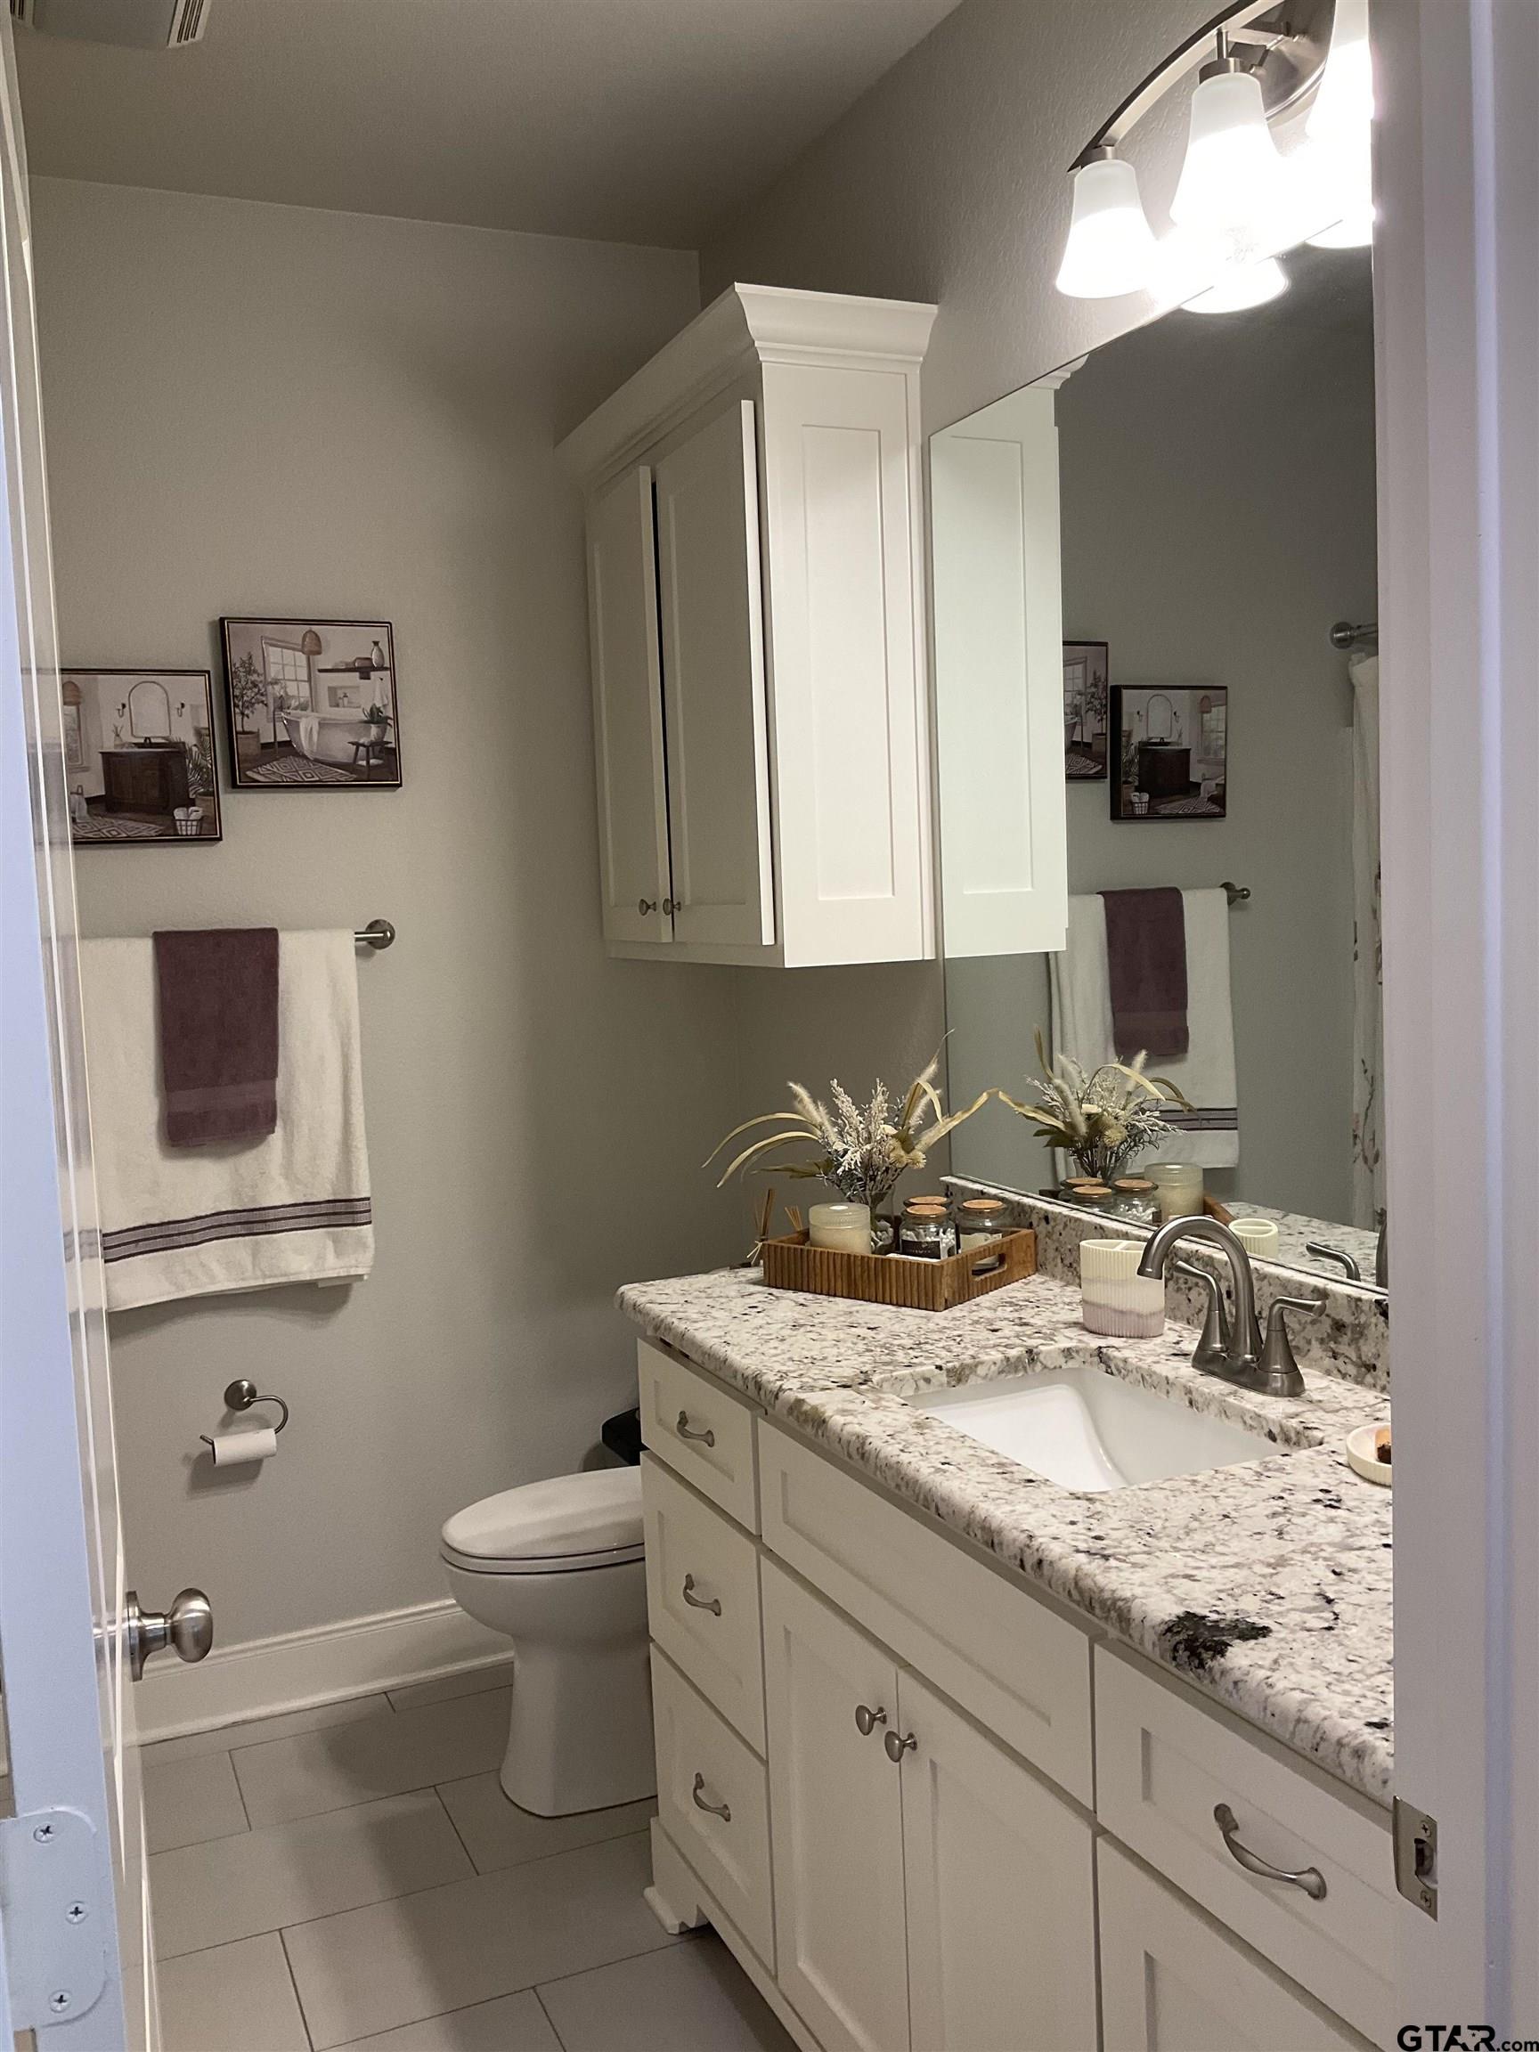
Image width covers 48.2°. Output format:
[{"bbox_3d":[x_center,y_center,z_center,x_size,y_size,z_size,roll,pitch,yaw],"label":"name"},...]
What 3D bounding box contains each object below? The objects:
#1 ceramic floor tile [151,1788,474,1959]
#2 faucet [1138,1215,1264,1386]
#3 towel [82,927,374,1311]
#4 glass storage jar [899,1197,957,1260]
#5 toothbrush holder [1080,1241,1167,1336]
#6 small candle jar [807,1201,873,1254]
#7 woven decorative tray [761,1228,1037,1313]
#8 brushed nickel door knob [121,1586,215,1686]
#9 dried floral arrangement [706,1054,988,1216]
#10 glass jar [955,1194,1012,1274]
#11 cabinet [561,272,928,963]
[{"bbox_3d":[-0.784,1.335,2.683,0.600,0.010,0.303,-4,5,-24],"label":"ceramic floor tile"},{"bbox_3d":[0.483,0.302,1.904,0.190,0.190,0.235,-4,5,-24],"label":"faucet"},{"bbox_3d":[-0.971,0.157,3.084,0.495,0.660,0.070,-4,5,-24],"label":"towel"},{"bbox_3d":[0.225,0.309,2.431,0.078,0.101,0.078,-2,4,0],"label":"glass storage jar"},{"bbox_3d":[0.440,0.327,2.138,0.107,0.107,0.060,0,5,29],"label":"toothbrush holder"},{"bbox_3d":[0.103,0.311,2.436,0.086,0.106,0.086,-2,4,0],"label":"small candle jar"},{"bbox_3d":[0.189,0.334,2.470,0.300,0.065,0.252,1,5,38],"label":"woven decorative tray"},{"bbox_3d":[-0.460,0.466,1.326,0.063,0.070,0.070,-3,4,-20],"label":"brushed nickel door knob"},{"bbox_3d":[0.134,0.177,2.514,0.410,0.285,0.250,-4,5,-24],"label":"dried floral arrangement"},{"bbox_3d":[0.306,0.304,2.456,0.078,0.101,0.078,-2,4,0],"label":"glass jar"},{"bbox_3d":[-0.064,-0.605,2.982,0.335,0.987,0.910,-4,5,-24],"label":"cabinet"}]

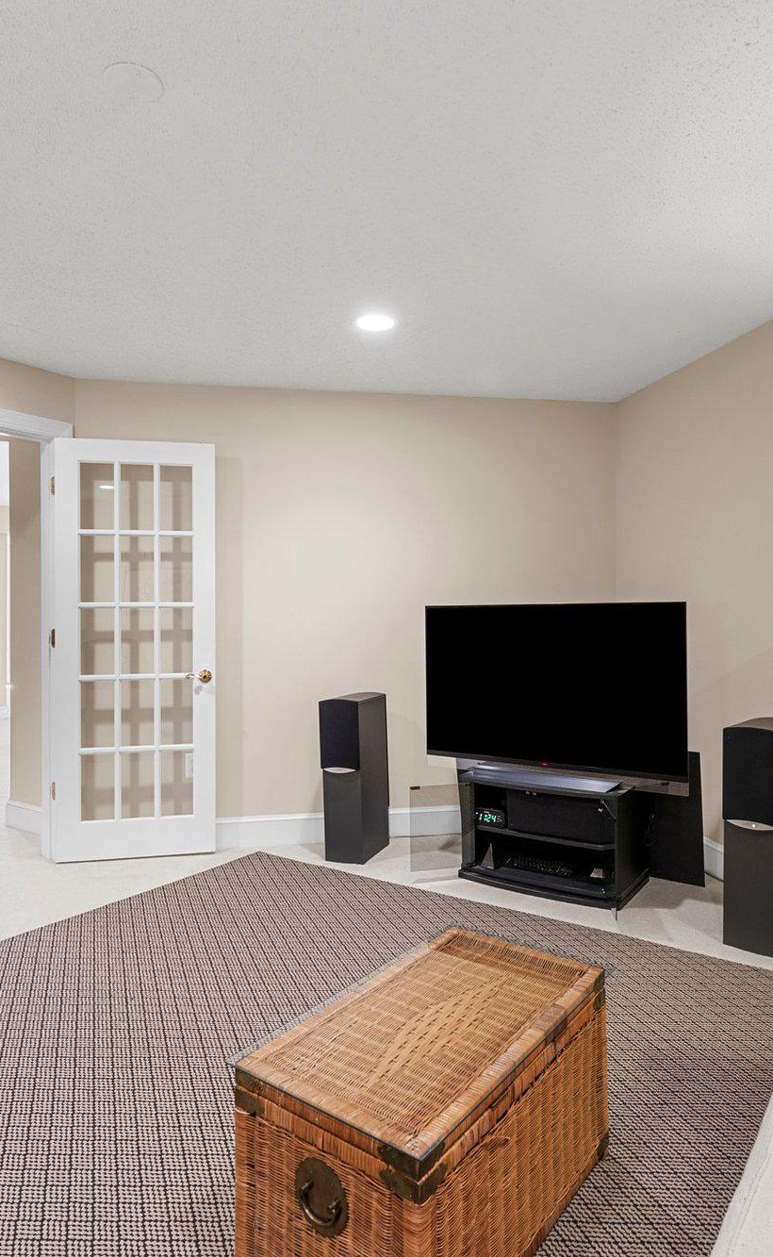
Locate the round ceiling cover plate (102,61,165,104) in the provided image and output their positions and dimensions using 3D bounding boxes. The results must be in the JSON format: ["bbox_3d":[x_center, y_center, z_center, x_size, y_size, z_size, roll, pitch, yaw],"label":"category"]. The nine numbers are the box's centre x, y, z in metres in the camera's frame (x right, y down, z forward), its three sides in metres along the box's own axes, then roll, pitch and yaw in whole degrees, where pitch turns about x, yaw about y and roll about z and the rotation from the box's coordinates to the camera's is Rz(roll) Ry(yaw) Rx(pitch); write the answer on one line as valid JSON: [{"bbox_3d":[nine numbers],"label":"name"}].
[{"bbox_3d":[-0.567,-1.217,1.641,0.131,0.013,0.131,0,1,0],"label":"round ceiling cover plate"}]

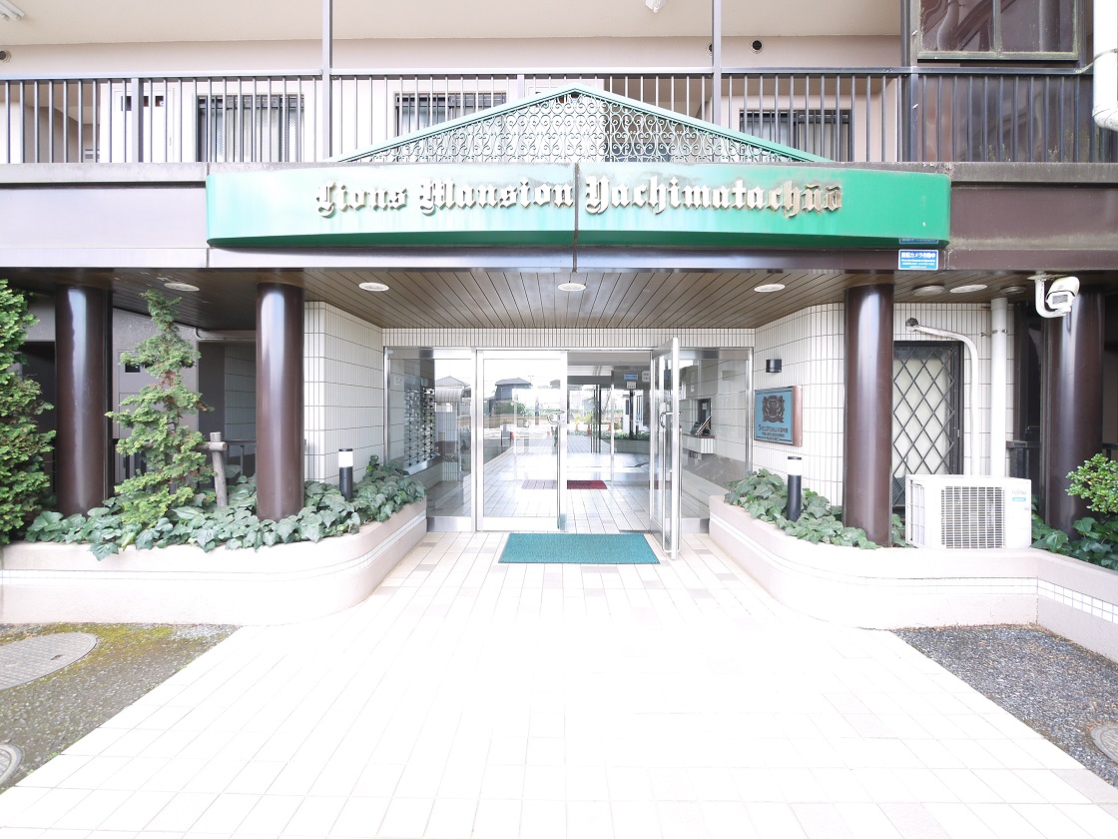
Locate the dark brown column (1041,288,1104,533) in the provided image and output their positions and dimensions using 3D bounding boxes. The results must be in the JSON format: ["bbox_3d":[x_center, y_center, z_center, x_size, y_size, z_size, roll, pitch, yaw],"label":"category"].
[{"bbox_3d":[4.188,-0.025,3.680,0.335,2.110,0.335,0,1,1],"label":"dark brown column"}]

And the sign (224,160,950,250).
[{"bbox_3d":[0.115,-1.452,3.130,5.220,0.450,0.320,0,1,1],"label":"sign"}]

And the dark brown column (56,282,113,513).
[{"bbox_3d":[-4.009,-0.080,3.819,0.335,2.070,0.335,0,1,1],"label":"dark brown column"}]

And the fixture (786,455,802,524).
[{"bbox_3d":[2.140,0.670,4.100,0.120,0.670,0.120,0,1,1],"label":"fixture"}]

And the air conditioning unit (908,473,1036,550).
[{"bbox_3d":[3.165,0.722,3.520,0.760,0.545,0.300,0,1,1],"label":"air conditioning unit"}]

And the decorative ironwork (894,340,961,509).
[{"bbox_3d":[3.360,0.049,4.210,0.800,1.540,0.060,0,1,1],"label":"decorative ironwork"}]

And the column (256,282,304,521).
[{"bbox_3d":[-2.316,-0.072,3.759,0.335,2.070,0.335,0,1,1],"label":"column"}]

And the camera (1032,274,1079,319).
[{"bbox_3d":[3.740,-0.915,3.400,0.340,0.290,0.240,-21,12,-31],"label":"camera"}]

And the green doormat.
[{"bbox_3d":[0.214,1.420,5.030,1.620,0.015,1.000,0,2,1],"label":"green doormat"}]

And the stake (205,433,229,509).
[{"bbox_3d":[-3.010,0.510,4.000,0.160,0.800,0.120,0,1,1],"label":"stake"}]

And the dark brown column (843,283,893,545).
[{"bbox_3d":[2.529,-0.022,3.690,0.335,2.130,0.335,0,1,1],"label":"dark brown column"}]

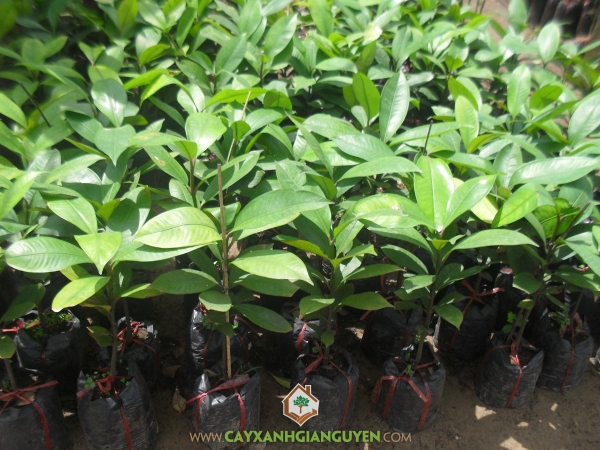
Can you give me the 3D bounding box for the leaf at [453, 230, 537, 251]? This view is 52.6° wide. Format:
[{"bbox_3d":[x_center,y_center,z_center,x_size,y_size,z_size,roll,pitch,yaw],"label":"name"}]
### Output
[{"bbox_3d":[0.363,0.033,1.145,0.165,0.030,0.055,0,31,-3],"label":"leaf"}]

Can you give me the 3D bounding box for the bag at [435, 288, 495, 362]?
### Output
[{"bbox_3d":[0.403,0.231,1.479,0.135,0.140,0.135,2,26,-1],"label":"bag"}]

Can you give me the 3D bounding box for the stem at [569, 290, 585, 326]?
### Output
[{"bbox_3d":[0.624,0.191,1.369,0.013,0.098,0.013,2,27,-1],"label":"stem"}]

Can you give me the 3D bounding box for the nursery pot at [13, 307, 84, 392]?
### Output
[{"bbox_3d":[-0.669,0.338,1.620,0.165,0.150,0.165,0,28,0],"label":"nursery pot"}]

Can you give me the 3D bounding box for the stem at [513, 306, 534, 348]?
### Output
[{"bbox_3d":[0.539,0.247,1.455,0.012,0.126,0.012,8,27,-4],"label":"stem"}]

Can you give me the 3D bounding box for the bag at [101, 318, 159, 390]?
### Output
[{"bbox_3d":[-0.387,0.292,1.389,0.132,0.125,0.132,2,26,-1],"label":"bag"}]

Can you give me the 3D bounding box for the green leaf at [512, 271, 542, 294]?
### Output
[{"bbox_3d":[0.551,0.142,1.475,0.078,0.020,0.055,-11,43,-12],"label":"green leaf"}]

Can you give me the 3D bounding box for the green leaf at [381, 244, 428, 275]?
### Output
[{"bbox_3d":[0.245,0.078,1.410,0.125,0.025,0.045,36,50,11],"label":"green leaf"}]

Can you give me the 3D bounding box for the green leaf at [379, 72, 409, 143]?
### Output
[{"bbox_3d":[0.239,-0.300,1.550,0.075,0.180,0.025,7,-12,8],"label":"green leaf"}]

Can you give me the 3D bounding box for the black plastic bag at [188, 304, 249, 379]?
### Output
[{"bbox_3d":[-0.188,0.272,1.413,0.135,0.130,0.135,2,26,-1],"label":"black plastic bag"}]

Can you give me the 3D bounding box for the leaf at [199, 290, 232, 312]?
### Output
[{"bbox_3d":[-0.159,0.143,1.138,0.067,0.018,0.043,22,38,-26],"label":"leaf"}]

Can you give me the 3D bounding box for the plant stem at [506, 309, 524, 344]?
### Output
[{"bbox_3d":[0.551,0.258,1.552,0.015,0.110,0.015,8,28,-4],"label":"plant stem"}]

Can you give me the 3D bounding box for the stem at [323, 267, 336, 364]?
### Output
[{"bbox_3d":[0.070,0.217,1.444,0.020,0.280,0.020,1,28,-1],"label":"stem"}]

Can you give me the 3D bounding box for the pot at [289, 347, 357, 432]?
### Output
[{"bbox_3d":[0.048,0.340,1.274,0.138,0.114,0.138,0,26,0],"label":"pot"}]

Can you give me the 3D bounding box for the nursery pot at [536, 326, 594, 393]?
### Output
[{"bbox_3d":[0.692,0.336,1.558,0.155,0.160,0.155,4,25,-2],"label":"nursery pot"}]

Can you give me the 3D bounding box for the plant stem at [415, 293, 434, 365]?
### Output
[{"bbox_3d":[0.280,0.236,1.366,0.013,0.183,0.013,6,25,-3],"label":"plant stem"}]

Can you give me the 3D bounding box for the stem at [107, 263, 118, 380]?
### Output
[{"bbox_3d":[-0.428,0.226,1.383,0.020,0.320,0.020,6,28,-3],"label":"stem"}]

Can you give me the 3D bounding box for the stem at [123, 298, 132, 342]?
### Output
[{"bbox_3d":[-0.390,0.217,1.377,0.011,0.114,0.011,1,26,-1],"label":"stem"}]

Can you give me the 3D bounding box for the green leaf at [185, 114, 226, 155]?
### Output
[{"bbox_3d":[-0.199,-0.193,1.280,0.080,0.040,0.110,1,35,-1],"label":"green leaf"}]

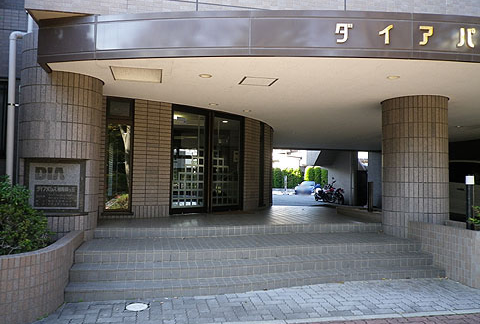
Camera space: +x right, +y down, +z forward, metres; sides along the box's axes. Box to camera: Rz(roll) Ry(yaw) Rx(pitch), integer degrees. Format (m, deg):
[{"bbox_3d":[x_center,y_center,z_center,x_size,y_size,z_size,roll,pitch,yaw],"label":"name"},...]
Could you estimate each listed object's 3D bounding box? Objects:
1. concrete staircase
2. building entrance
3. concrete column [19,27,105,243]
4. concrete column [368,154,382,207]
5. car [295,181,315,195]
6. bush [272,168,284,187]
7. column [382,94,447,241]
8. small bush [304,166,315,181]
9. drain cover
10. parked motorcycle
[{"bbox_3d":[0.276,1.262,5.330,4.743,0.537,1.714,1,-2,-15],"label":"concrete staircase"},{"bbox_3d":[-0.633,0.005,8.043,1.938,2.091,0.250,3,-3,-45],"label":"building entrance"},{"bbox_3d":[-2.579,-0.300,5.620,1.071,2.856,1.071,1,-2,-15],"label":"concrete column"},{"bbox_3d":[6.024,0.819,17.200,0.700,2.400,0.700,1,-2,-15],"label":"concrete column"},{"bbox_3d":[5.733,2.159,32.500,1.720,1.350,4.300,0,-2,24],"label":"car"},{"bbox_3d":[3.621,1.553,37.000,1.150,2.000,1.100,1,-2,-15],"label":"bush"},{"bbox_3d":[3.015,0.107,6.704,1.051,2.285,1.051,1,-2,-15],"label":"column"},{"bbox_3d":[6.712,1.478,37.500,1.000,2.100,1.000,1,-2,-15],"label":"small bush"},{"bbox_3d":[-1.039,1.464,3.899,0.240,0.030,0.240,1,-2,-15],"label":"drain cover"},{"bbox_3d":[4.011,1.330,17.500,0.780,1.130,1.950,2,-3,-27],"label":"parked motorcycle"}]

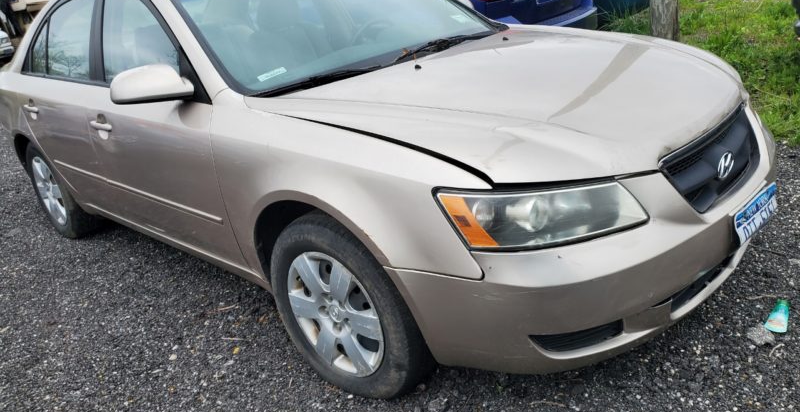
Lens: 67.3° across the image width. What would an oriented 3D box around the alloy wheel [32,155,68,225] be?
[{"bbox_3d":[-2.155,-0.108,3.805,0.445,0.445,0.140,13,29,42],"label":"alloy wheel"}]

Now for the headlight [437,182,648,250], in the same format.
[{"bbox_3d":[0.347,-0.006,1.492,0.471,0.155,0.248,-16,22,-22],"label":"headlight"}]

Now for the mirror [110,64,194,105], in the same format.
[{"bbox_3d":[-0.829,-0.413,2.028,0.180,0.135,0.210,13,29,42],"label":"mirror"}]

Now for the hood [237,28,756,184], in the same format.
[{"bbox_3d":[0.453,-0.442,2.161,1.300,0.280,1.520,13,29,42],"label":"hood"}]

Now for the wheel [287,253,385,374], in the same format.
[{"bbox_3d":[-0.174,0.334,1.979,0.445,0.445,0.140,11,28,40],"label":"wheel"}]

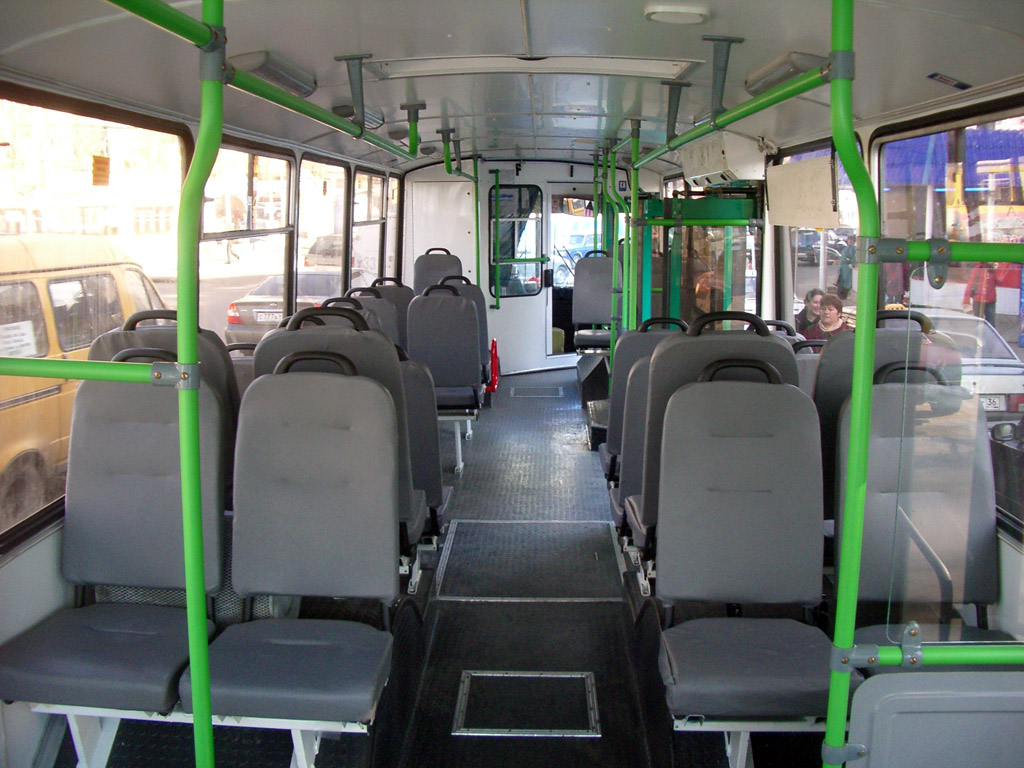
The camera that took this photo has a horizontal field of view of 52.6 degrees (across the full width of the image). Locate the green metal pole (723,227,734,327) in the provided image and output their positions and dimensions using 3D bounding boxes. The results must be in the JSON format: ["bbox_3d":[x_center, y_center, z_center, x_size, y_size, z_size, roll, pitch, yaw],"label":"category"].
[{"bbox_3d":[1.371,-0.297,6.622,0.060,1.750,0.050,0,9,1],"label":"green metal pole"}]

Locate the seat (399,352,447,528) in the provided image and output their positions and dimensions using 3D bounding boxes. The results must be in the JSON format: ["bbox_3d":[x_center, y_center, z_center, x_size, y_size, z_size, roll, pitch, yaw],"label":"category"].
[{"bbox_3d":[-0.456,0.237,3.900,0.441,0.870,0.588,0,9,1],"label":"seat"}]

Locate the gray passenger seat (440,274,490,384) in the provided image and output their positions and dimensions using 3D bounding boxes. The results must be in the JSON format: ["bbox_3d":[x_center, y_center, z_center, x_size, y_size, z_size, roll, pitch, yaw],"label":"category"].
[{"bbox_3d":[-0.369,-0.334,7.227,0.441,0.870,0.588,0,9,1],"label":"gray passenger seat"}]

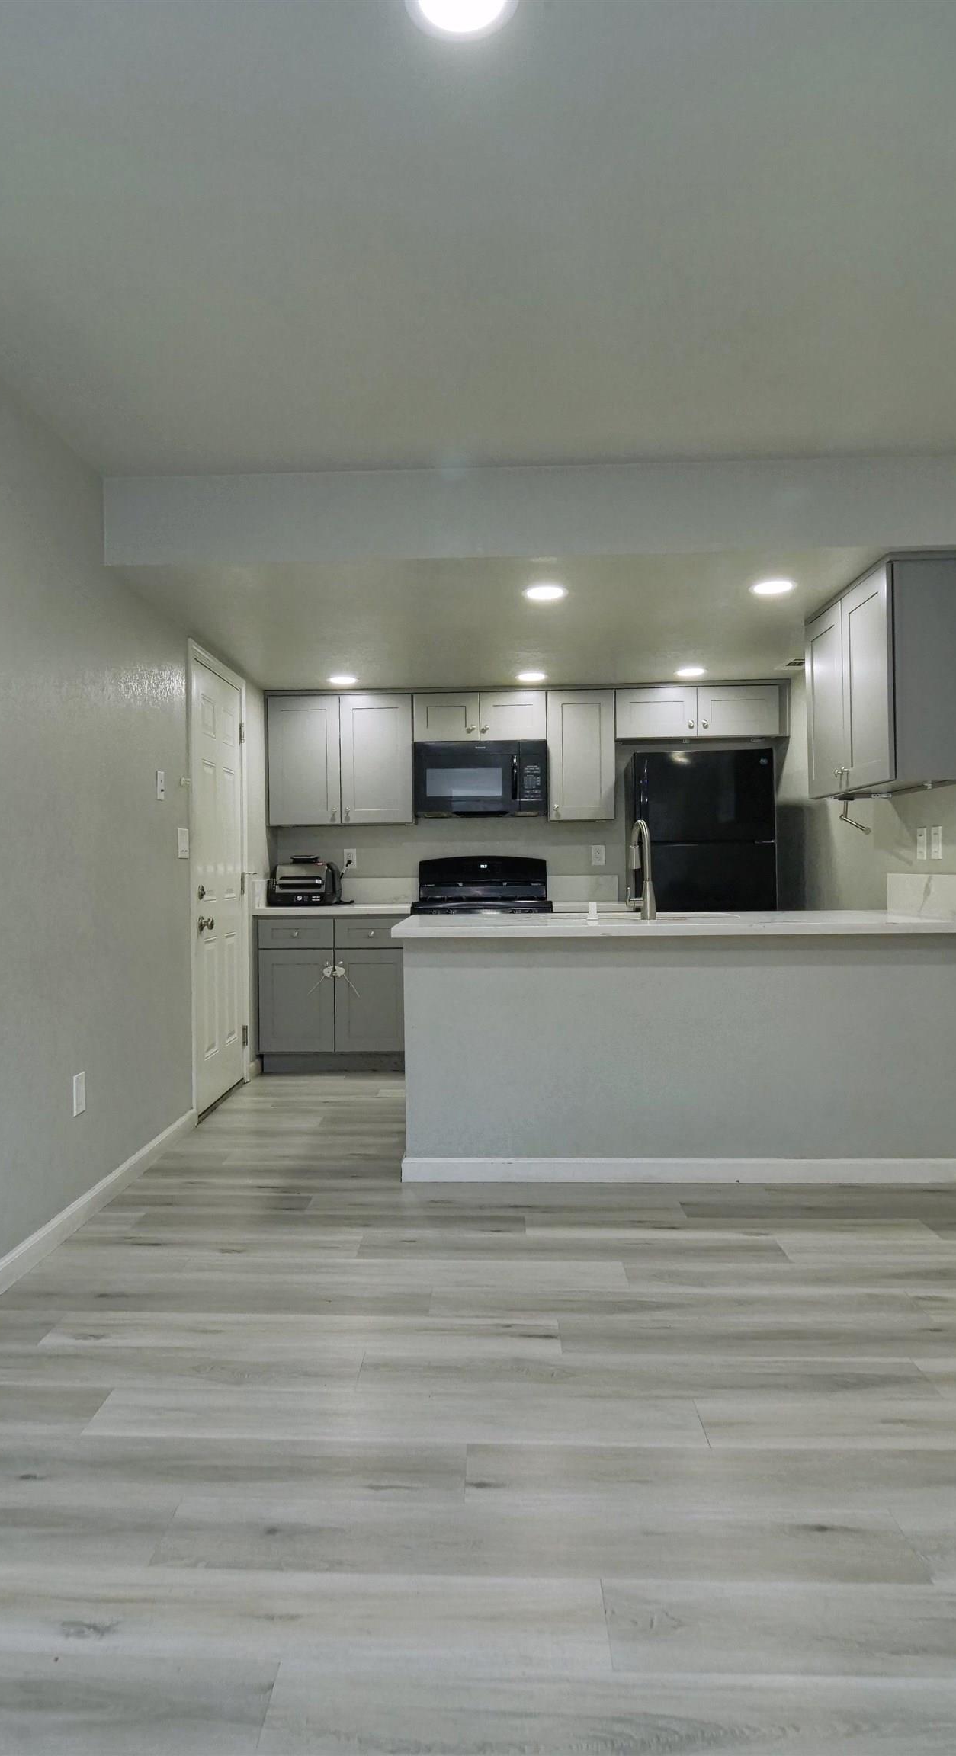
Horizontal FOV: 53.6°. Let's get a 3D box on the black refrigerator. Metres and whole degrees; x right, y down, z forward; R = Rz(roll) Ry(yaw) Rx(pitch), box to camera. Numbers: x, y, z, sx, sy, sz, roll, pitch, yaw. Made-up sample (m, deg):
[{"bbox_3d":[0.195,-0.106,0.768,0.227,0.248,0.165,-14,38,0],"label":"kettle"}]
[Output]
[{"bbox_3d":[1.179,0.202,5.214,0.702,1.700,0.750,-1,0,2],"label":"black refrigerator"}]

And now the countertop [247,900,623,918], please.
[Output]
[{"bbox_3d":[-0.183,0.178,5.422,2.053,0.039,0.639,-1,0,2],"label":"countertop"}]

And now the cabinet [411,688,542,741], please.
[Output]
[{"bbox_3d":[0.012,-0.929,5.573,0.771,0.306,0.328,-1,0,2],"label":"cabinet"}]

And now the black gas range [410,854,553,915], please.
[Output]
[{"bbox_3d":[0.038,0.472,5.318,0.761,1.185,0.660,-1,0,2],"label":"black gas range"}]

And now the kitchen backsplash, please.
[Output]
[{"bbox_3d":[-0.181,-0.093,5.665,2.110,0.491,0.022,-1,0,2],"label":"kitchen backsplash"}]

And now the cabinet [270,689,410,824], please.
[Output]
[{"bbox_3d":[-0.786,-0.690,5.595,0.830,0.771,0.328,-1,0,2],"label":"cabinet"}]

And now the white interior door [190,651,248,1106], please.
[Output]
[{"bbox_3d":[-1.249,0.054,4.565,0.045,2.035,0.770,-1,0,2],"label":"white interior door"}]

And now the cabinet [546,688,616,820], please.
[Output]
[{"bbox_3d":[0.596,-0.697,5.533,0.382,0.749,0.325,-1,1,3],"label":"cabinet"}]

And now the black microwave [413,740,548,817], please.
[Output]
[{"bbox_3d":[0.024,-0.551,5.462,0.755,0.422,0.408,-1,0,2],"label":"black microwave"}]

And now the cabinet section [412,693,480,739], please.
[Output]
[{"bbox_3d":[-0.175,-0.920,5.541,0.380,0.278,0.322,-1,0,2],"label":"cabinet section"}]

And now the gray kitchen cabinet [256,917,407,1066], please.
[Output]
[{"bbox_3d":[-0.767,0.636,5.390,0.850,0.876,0.610,-1,0,2],"label":"gray kitchen cabinet"}]

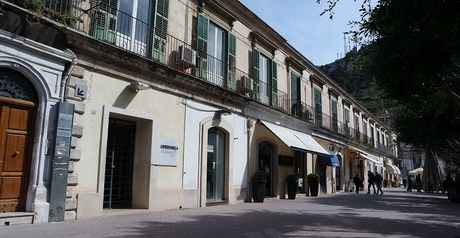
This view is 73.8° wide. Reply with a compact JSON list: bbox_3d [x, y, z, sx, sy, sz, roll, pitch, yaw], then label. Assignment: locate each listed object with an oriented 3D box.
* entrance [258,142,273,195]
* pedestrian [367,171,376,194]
[{"bbox_3d":[1.733,2.549,15.542,0.292,2.831,1.521,-6,-13,35],"label":"entrance"},{"bbox_3d":[10.986,4.957,23.887,0.600,1.733,0.500,3,-11,-13],"label":"pedestrian"}]

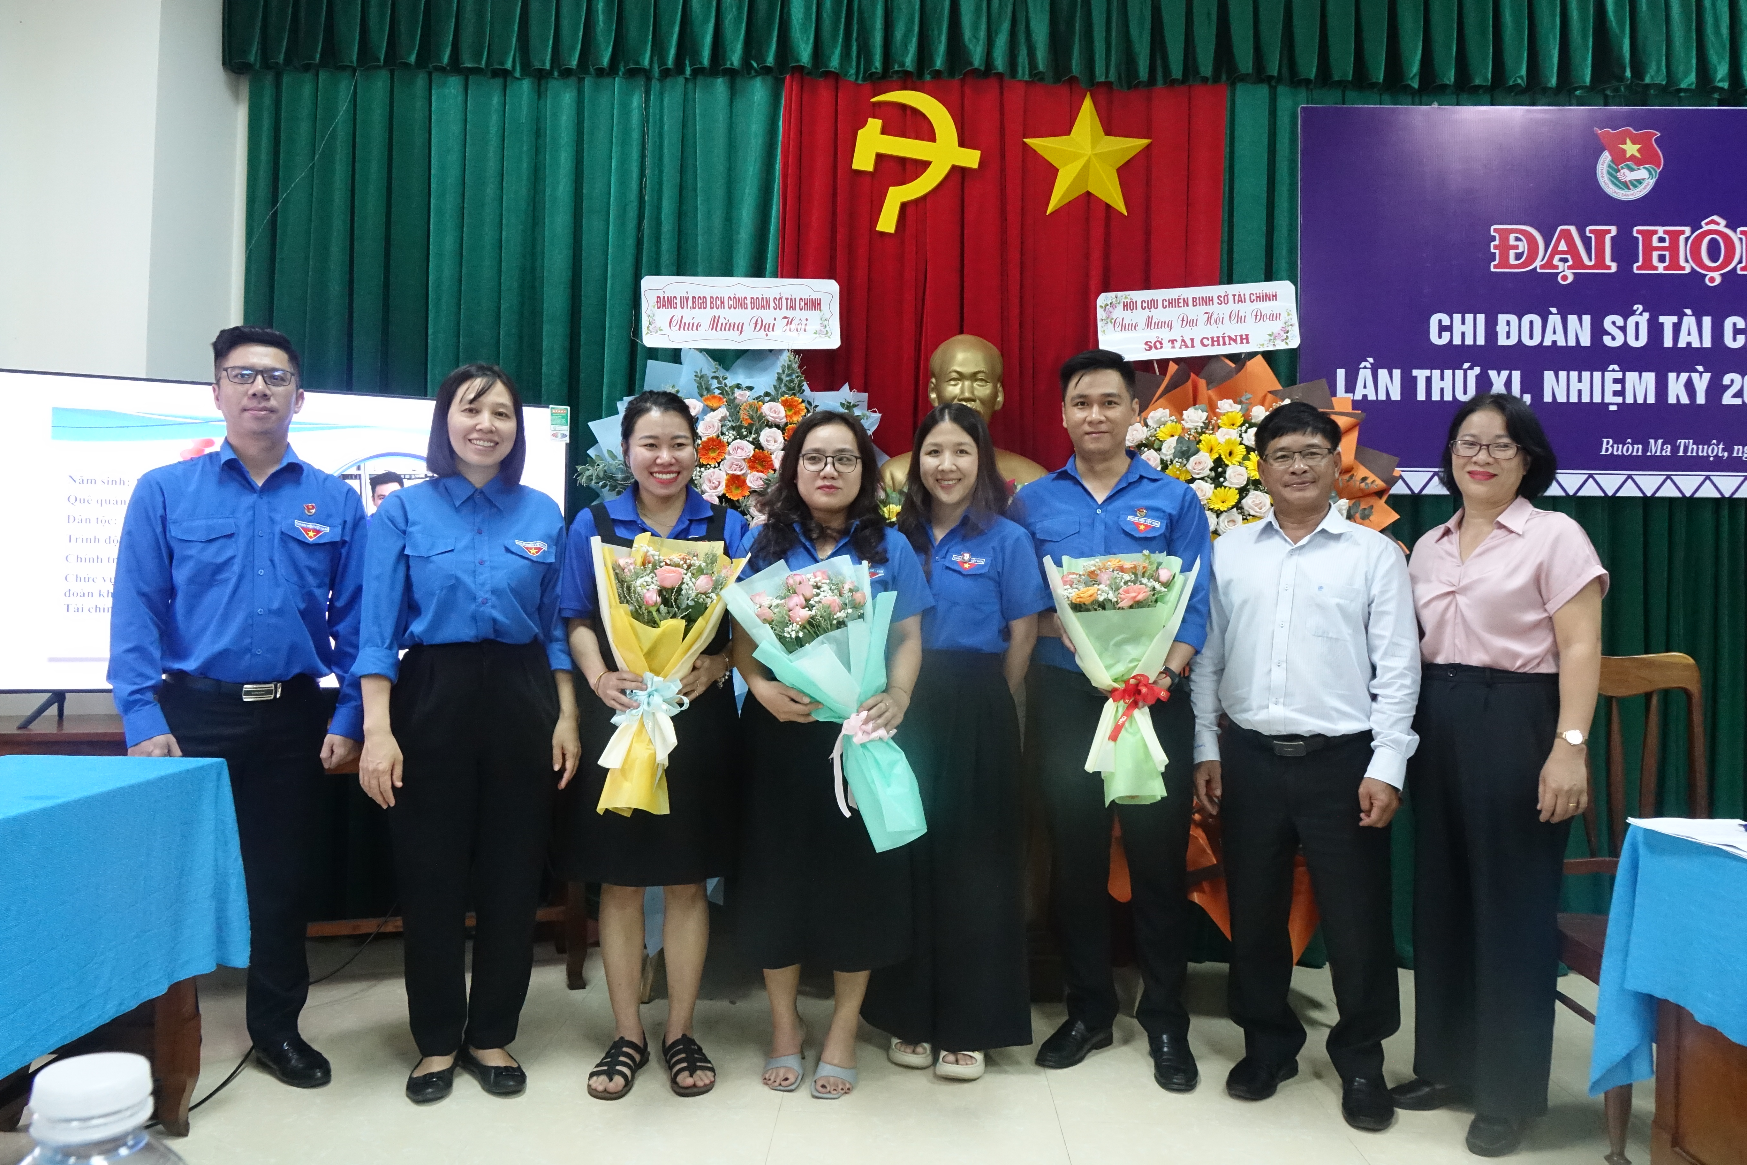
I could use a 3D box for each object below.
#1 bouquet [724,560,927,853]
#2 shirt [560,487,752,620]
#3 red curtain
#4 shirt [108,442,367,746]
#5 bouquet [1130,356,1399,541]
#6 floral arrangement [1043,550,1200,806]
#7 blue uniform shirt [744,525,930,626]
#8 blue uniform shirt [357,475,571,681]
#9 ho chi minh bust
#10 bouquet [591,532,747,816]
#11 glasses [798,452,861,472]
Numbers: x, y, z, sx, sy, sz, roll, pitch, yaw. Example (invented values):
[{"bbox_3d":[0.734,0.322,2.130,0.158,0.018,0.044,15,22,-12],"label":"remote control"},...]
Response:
[{"bbox_3d":[-0.050,0.255,2.590,0.350,0.620,0.210,-17,-3,-2],"label":"bouquet"},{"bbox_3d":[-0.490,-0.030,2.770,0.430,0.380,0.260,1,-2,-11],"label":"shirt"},{"bbox_3d":[0.367,-0.230,3.650,1.340,2.750,0.130,1,-1,0],"label":"red curtain"},{"bbox_3d":[-1.465,0.025,2.820,0.540,0.700,0.270,2,-2,-27],"label":"shirt"},{"bbox_3d":[1.075,-0.315,3.420,0.800,0.620,0.320,0,-2,6],"label":"bouquet"},{"bbox_3d":[0.559,0.214,2.700,0.335,0.550,0.210,0,-3,7],"label":"floral arrangement"},{"bbox_3d":[-0.077,0.025,2.800,0.450,0.430,0.250,1,-1,3],"label":"blue uniform shirt"},{"bbox_3d":[-0.930,0.000,2.760,0.460,0.490,0.260,1,-2,-22],"label":"blue uniform shirt"},{"bbox_3d":[0.262,-0.373,3.450,0.475,0.610,0.310,1,-1,2],"label":"ho chi minh bust"},{"bbox_3d":[-0.447,0.198,2.620,0.310,0.585,0.210,5,-3,-6],"label":"bouquet"},{"bbox_3d":[-0.096,-0.270,2.760,0.140,0.043,0.140,3,-1,0],"label":"glasses"}]

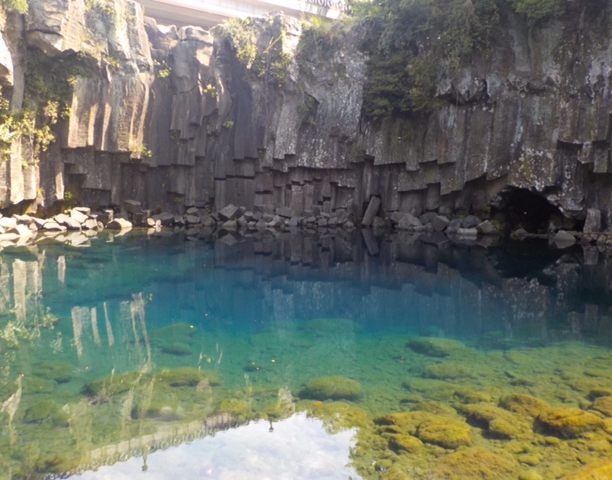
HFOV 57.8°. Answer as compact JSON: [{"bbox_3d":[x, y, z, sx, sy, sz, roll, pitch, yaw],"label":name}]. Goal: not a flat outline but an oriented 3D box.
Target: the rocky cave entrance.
[{"bbox_3d":[12.293,-1.581,30.240,3.400,2.400,1.500,5,6,38],"label":"rocky cave entrance"}]

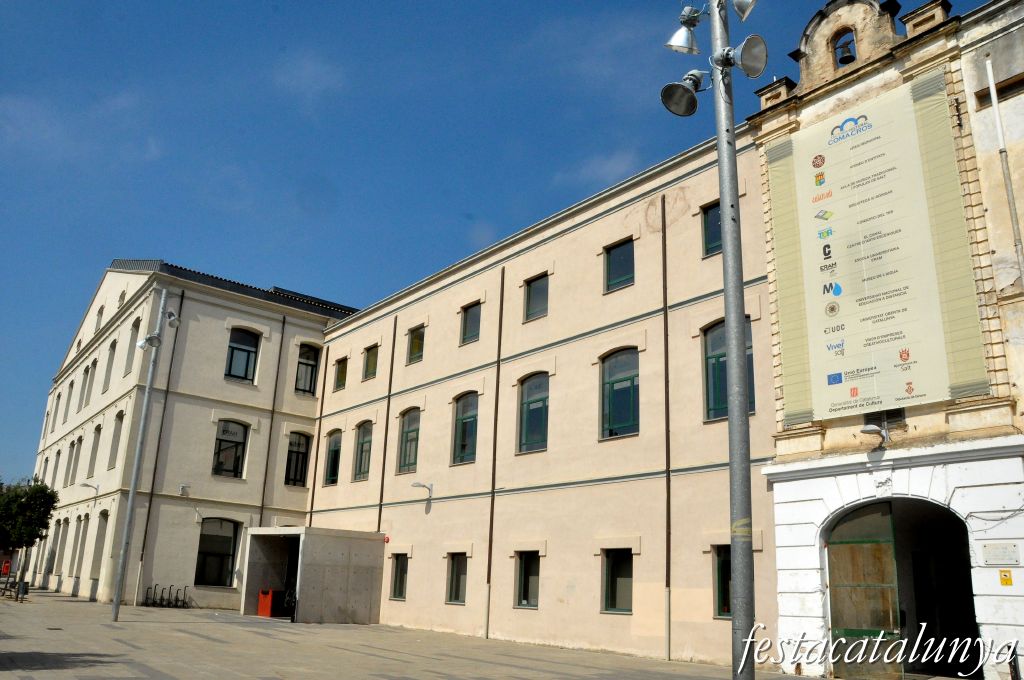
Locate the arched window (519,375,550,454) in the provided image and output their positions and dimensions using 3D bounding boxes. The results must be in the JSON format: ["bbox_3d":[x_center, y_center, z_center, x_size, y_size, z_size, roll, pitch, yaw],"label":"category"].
[{"bbox_3d":[0.780,2.489,26.141,0.200,2.791,1.630,16,-23,-37],"label":"arched window"}]

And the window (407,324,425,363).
[{"bbox_3d":[-4.065,0.244,33.131,0.200,1.666,1.301,16,-23,-37],"label":"window"}]

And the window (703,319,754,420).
[{"bbox_3d":[5.791,0.782,20.418,0.200,2.763,1.585,16,-23,-37],"label":"window"}]

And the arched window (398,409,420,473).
[{"bbox_3d":[-4.216,4.182,31.852,0.200,2.799,1.601,16,-23,-37],"label":"arched window"}]

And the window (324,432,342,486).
[{"bbox_3d":[-8.495,5.623,36.745,0.200,2.787,1.546,16,-23,-37],"label":"window"}]

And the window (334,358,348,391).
[{"bbox_3d":[-8.069,1.676,36.552,0.220,1.620,1.245,14,-20,-36],"label":"window"}]

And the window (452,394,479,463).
[{"bbox_3d":[-1.717,3.338,28.994,0.200,2.801,1.601,16,-23,-37],"label":"window"}]

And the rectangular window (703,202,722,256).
[{"bbox_3d":[5.578,-2.960,20.114,0.220,1.490,1.228,14,-20,-36],"label":"rectangular window"}]

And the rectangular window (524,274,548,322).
[{"bbox_3d":[0.893,-1.378,25.762,0.220,1.543,1.206,14,-20,-36],"label":"rectangular window"}]

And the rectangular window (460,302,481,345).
[{"bbox_3d":[-1.556,-0.619,30.269,0.200,1.670,1.315,16,-23,-37],"label":"rectangular window"}]

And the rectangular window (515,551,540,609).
[{"bbox_3d":[0.511,7.266,23.215,0.220,1.671,1.188,14,-20,-36],"label":"rectangular window"}]

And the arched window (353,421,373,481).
[{"bbox_3d":[-6.384,4.813,33.214,0.220,2.627,1.539,14,-20,-36],"label":"arched window"}]

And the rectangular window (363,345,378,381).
[{"bbox_3d":[-6.256,1.052,34.372,0.220,1.594,1.294,14,-20,-36],"label":"rectangular window"}]

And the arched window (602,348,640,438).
[{"bbox_3d":[3.109,1.512,21.806,0.220,2.657,1.534,14,-20,-36],"label":"arched window"}]

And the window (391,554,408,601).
[{"bbox_3d":[-4.151,8.914,28.807,0.220,1.657,1.161,14,-20,-36],"label":"window"}]

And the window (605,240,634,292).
[{"bbox_3d":[3.487,-2.346,24.511,0.200,1.671,1.310,16,-23,-37],"label":"window"}]

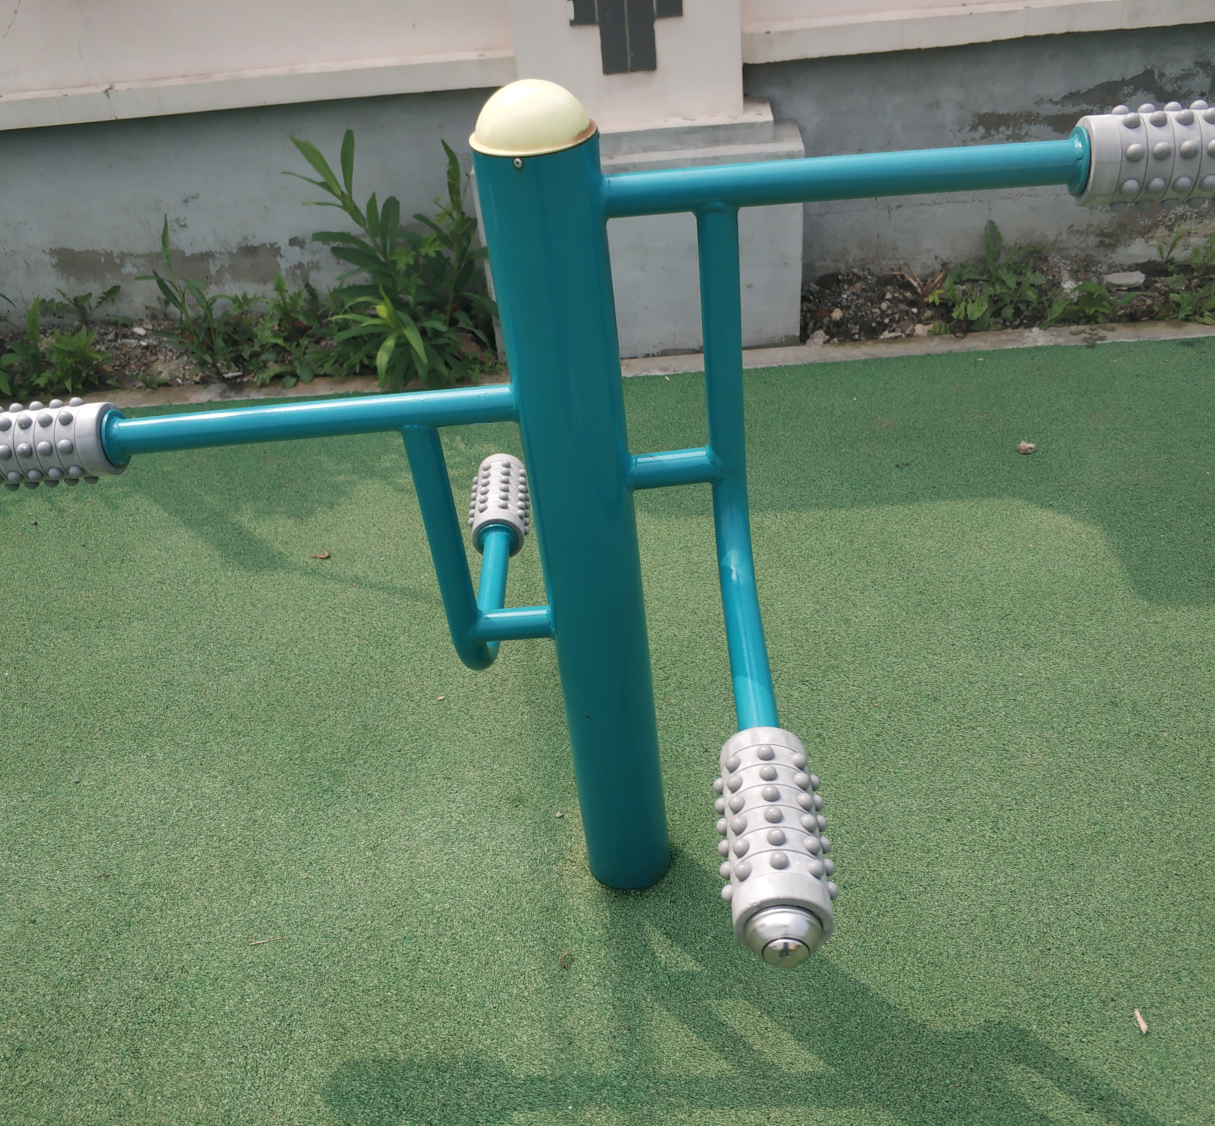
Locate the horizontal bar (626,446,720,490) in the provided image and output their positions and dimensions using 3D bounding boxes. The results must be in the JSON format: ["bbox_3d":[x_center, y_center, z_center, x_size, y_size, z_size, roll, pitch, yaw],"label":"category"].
[{"bbox_3d":[0.076,-0.105,1.303,0.102,0.039,0.039,-5,38,2],"label":"horizontal bar"}]

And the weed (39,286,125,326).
[{"bbox_3d":[-1.441,-0.709,3.206,0.234,0.105,0.150,-3,38,5],"label":"weed"}]

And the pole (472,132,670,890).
[{"bbox_3d":[-0.017,0.022,1.417,0.117,1.069,0.117,-4,38,4],"label":"pole"}]

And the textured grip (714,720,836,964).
[{"bbox_3d":[0.143,0.246,1.006,0.095,0.095,0.208,-5,38,3],"label":"textured grip"}]

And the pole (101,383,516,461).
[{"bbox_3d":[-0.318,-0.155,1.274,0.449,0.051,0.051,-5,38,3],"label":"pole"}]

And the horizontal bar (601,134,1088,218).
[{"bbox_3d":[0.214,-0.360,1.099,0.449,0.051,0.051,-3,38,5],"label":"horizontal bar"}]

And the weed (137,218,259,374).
[{"bbox_3d":[-1.066,-0.709,3.039,0.318,0.349,0.240,-3,38,5],"label":"weed"}]

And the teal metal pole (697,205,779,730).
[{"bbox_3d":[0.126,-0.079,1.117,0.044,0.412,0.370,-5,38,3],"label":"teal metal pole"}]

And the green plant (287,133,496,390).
[{"bbox_3d":[-0.555,-0.752,2.890,0.494,0.567,0.371,-4,38,4],"label":"green plant"}]

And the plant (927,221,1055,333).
[{"bbox_3d":[0.948,-0.732,2.884,0.313,0.188,0.240,-3,38,5],"label":"plant"}]

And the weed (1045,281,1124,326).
[{"bbox_3d":[1.157,-0.646,2.841,0.189,0.075,0.160,-3,38,5],"label":"weed"}]

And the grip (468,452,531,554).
[{"bbox_3d":[-0.169,-0.099,1.867,0.094,0.094,0.207,-5,38,2],"label":"grip"}]

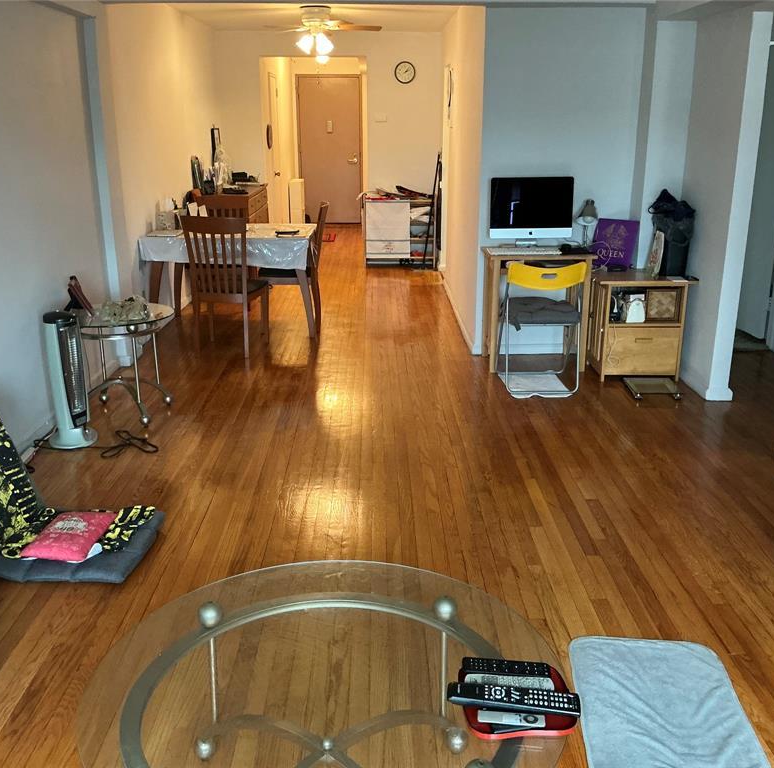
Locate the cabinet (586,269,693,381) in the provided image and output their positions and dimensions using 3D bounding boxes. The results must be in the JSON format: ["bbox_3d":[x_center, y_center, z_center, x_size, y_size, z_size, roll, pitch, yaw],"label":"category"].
[{"bbox_3d":[1.508,-0.365,5.061,0.520,0.595,0.440,0,17,0],"label":"cabinet"}]

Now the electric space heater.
[{"bbox_3d":[-1.562,-0.025,4.039,0.240,0.630,0.240,12,21,34],"label":"electric space heater"}]

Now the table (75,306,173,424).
[{"bbox_3d":[-1.394,-0.098,4.319,0.600,0.540,0.600,0,17,0],"label":"table"}]

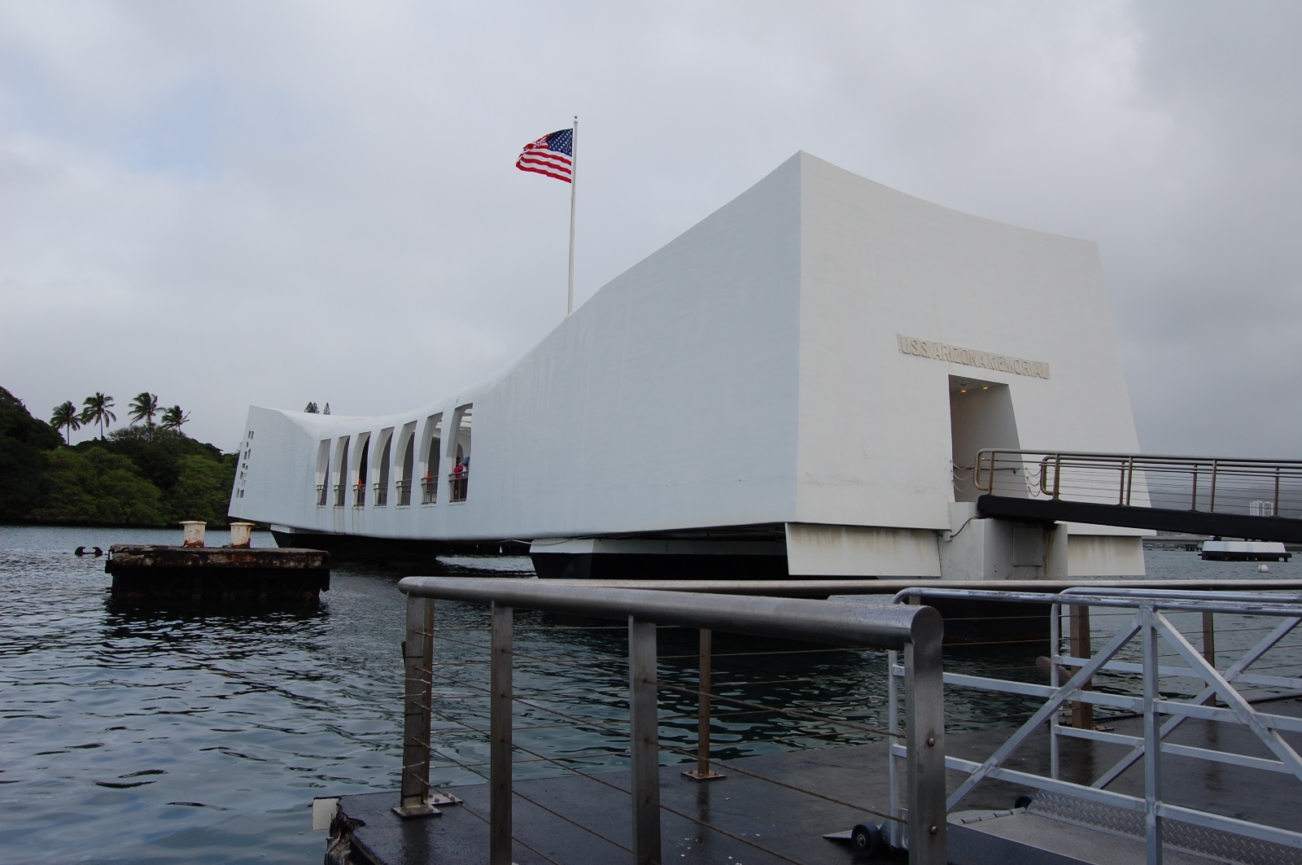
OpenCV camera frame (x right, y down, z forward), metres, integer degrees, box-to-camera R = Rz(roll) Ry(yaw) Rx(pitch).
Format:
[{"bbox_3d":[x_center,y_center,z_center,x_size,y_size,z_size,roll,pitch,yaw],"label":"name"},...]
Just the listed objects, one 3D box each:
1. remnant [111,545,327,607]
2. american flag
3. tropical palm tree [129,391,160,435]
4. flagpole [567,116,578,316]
[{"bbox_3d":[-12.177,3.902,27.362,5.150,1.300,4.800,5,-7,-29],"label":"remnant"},{"bbox_3d":[-5.227,-13.529,47.483,3.100,2.800,0.700,5,-7,-32],"label":"american flag"},{"bbox_3d":[-96.078,2.152,183.483,5.600,20.000,5.600,1,-6,0],"label":"tropical palm tree"},{"bbox_3d":[-3.959,-5.651,47.609,0.250,20.500,0.250,1,-6,0],"label":"flagpole"}]

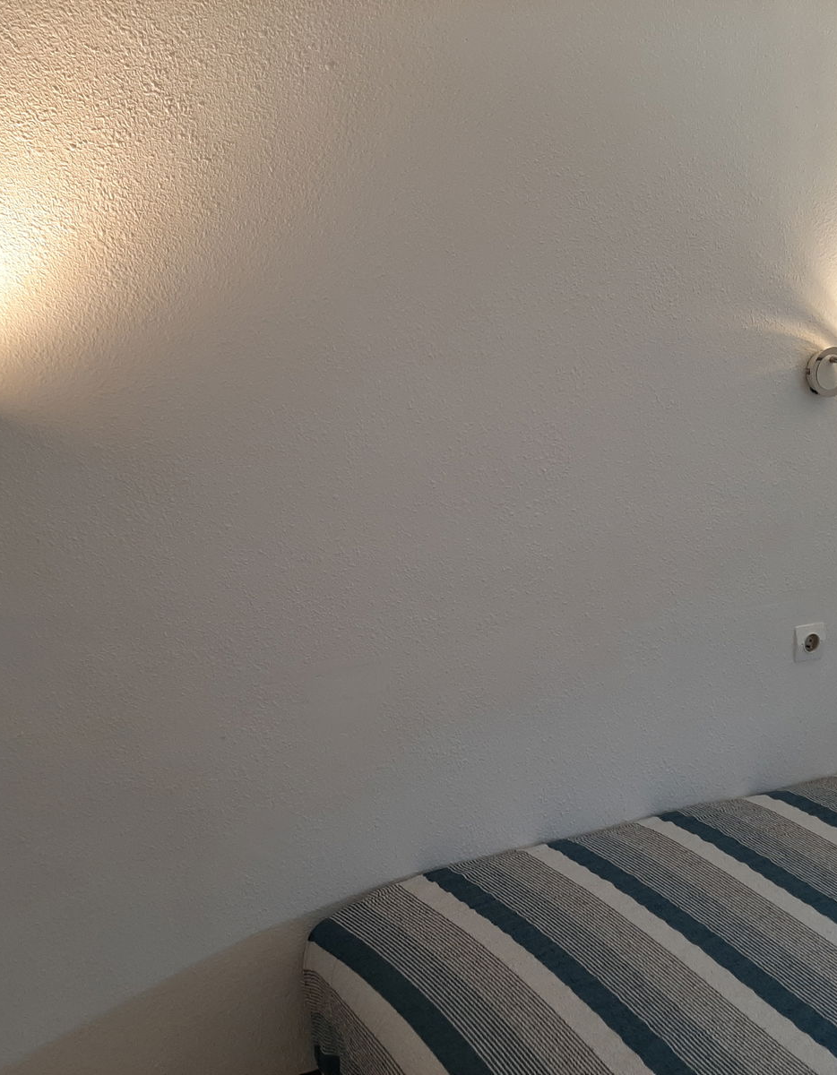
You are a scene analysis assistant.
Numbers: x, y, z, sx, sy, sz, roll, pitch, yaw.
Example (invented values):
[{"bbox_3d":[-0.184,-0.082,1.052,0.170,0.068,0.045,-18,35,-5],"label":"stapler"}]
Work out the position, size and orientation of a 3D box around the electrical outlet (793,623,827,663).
[{"bbox_3d":[0.871,0.236,2.386,0.081,0.081,0.012,-6,11,-22],"label":"electrical outlet"}]

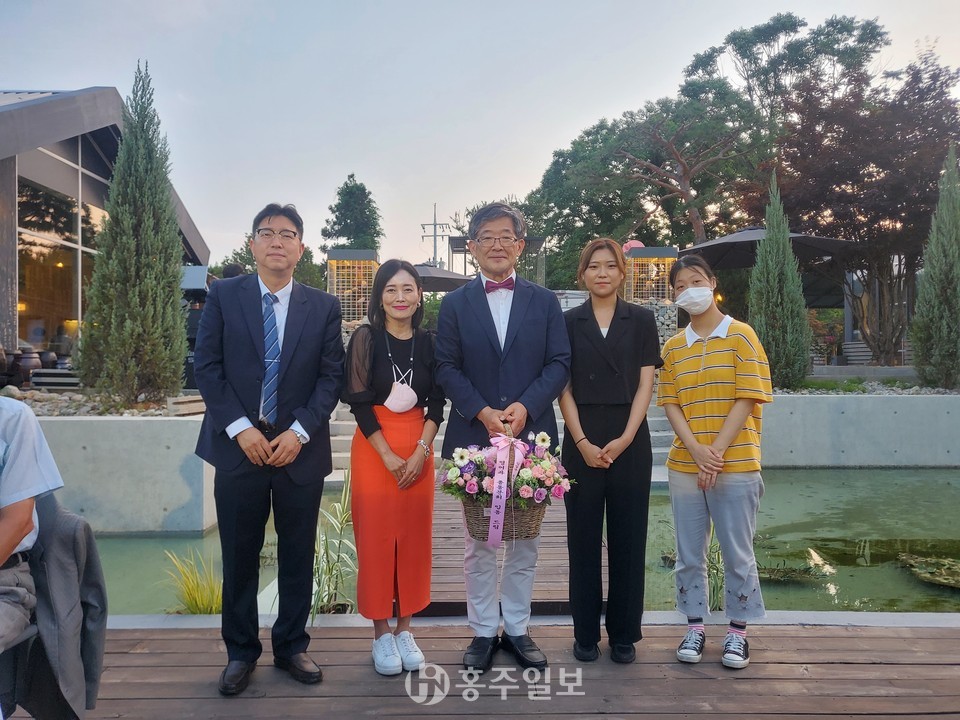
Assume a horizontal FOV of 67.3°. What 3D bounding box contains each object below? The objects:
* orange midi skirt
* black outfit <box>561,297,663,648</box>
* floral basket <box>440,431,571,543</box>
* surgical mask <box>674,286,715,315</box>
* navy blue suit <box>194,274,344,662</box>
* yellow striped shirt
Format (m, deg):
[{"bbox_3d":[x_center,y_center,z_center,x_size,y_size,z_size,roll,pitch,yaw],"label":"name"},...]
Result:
[{"bbox_3d":[-0.335,0.576,2.760,0.320,0.810,0.250,0,0,-8],"label":"orange midi skirt"},{"bbox_3d":[0.507,0.440,2.870,0.430,1.385,0.260,0,0,9],"label":"black outfit"},{"bbox_3d":[0.094,0.440,2.550,0.470,0.410,0.300,0,0,2],"label":"floral basket"},{"bbox_3d":[0.821,-0.226,2.760,0.140,0.105,0.075,-18,0,27],"label":"surgical mask"},{"bbox_3d":[-0.750,0.387,2.620,0.520,1.410,0.320,0,0,-10],"label":"navy blue suit"},{"bbox_3d":[0.914,0.134,2.810,0.430,0.595,0.280,0,1,25],"label":"yellow striped shirt"}]

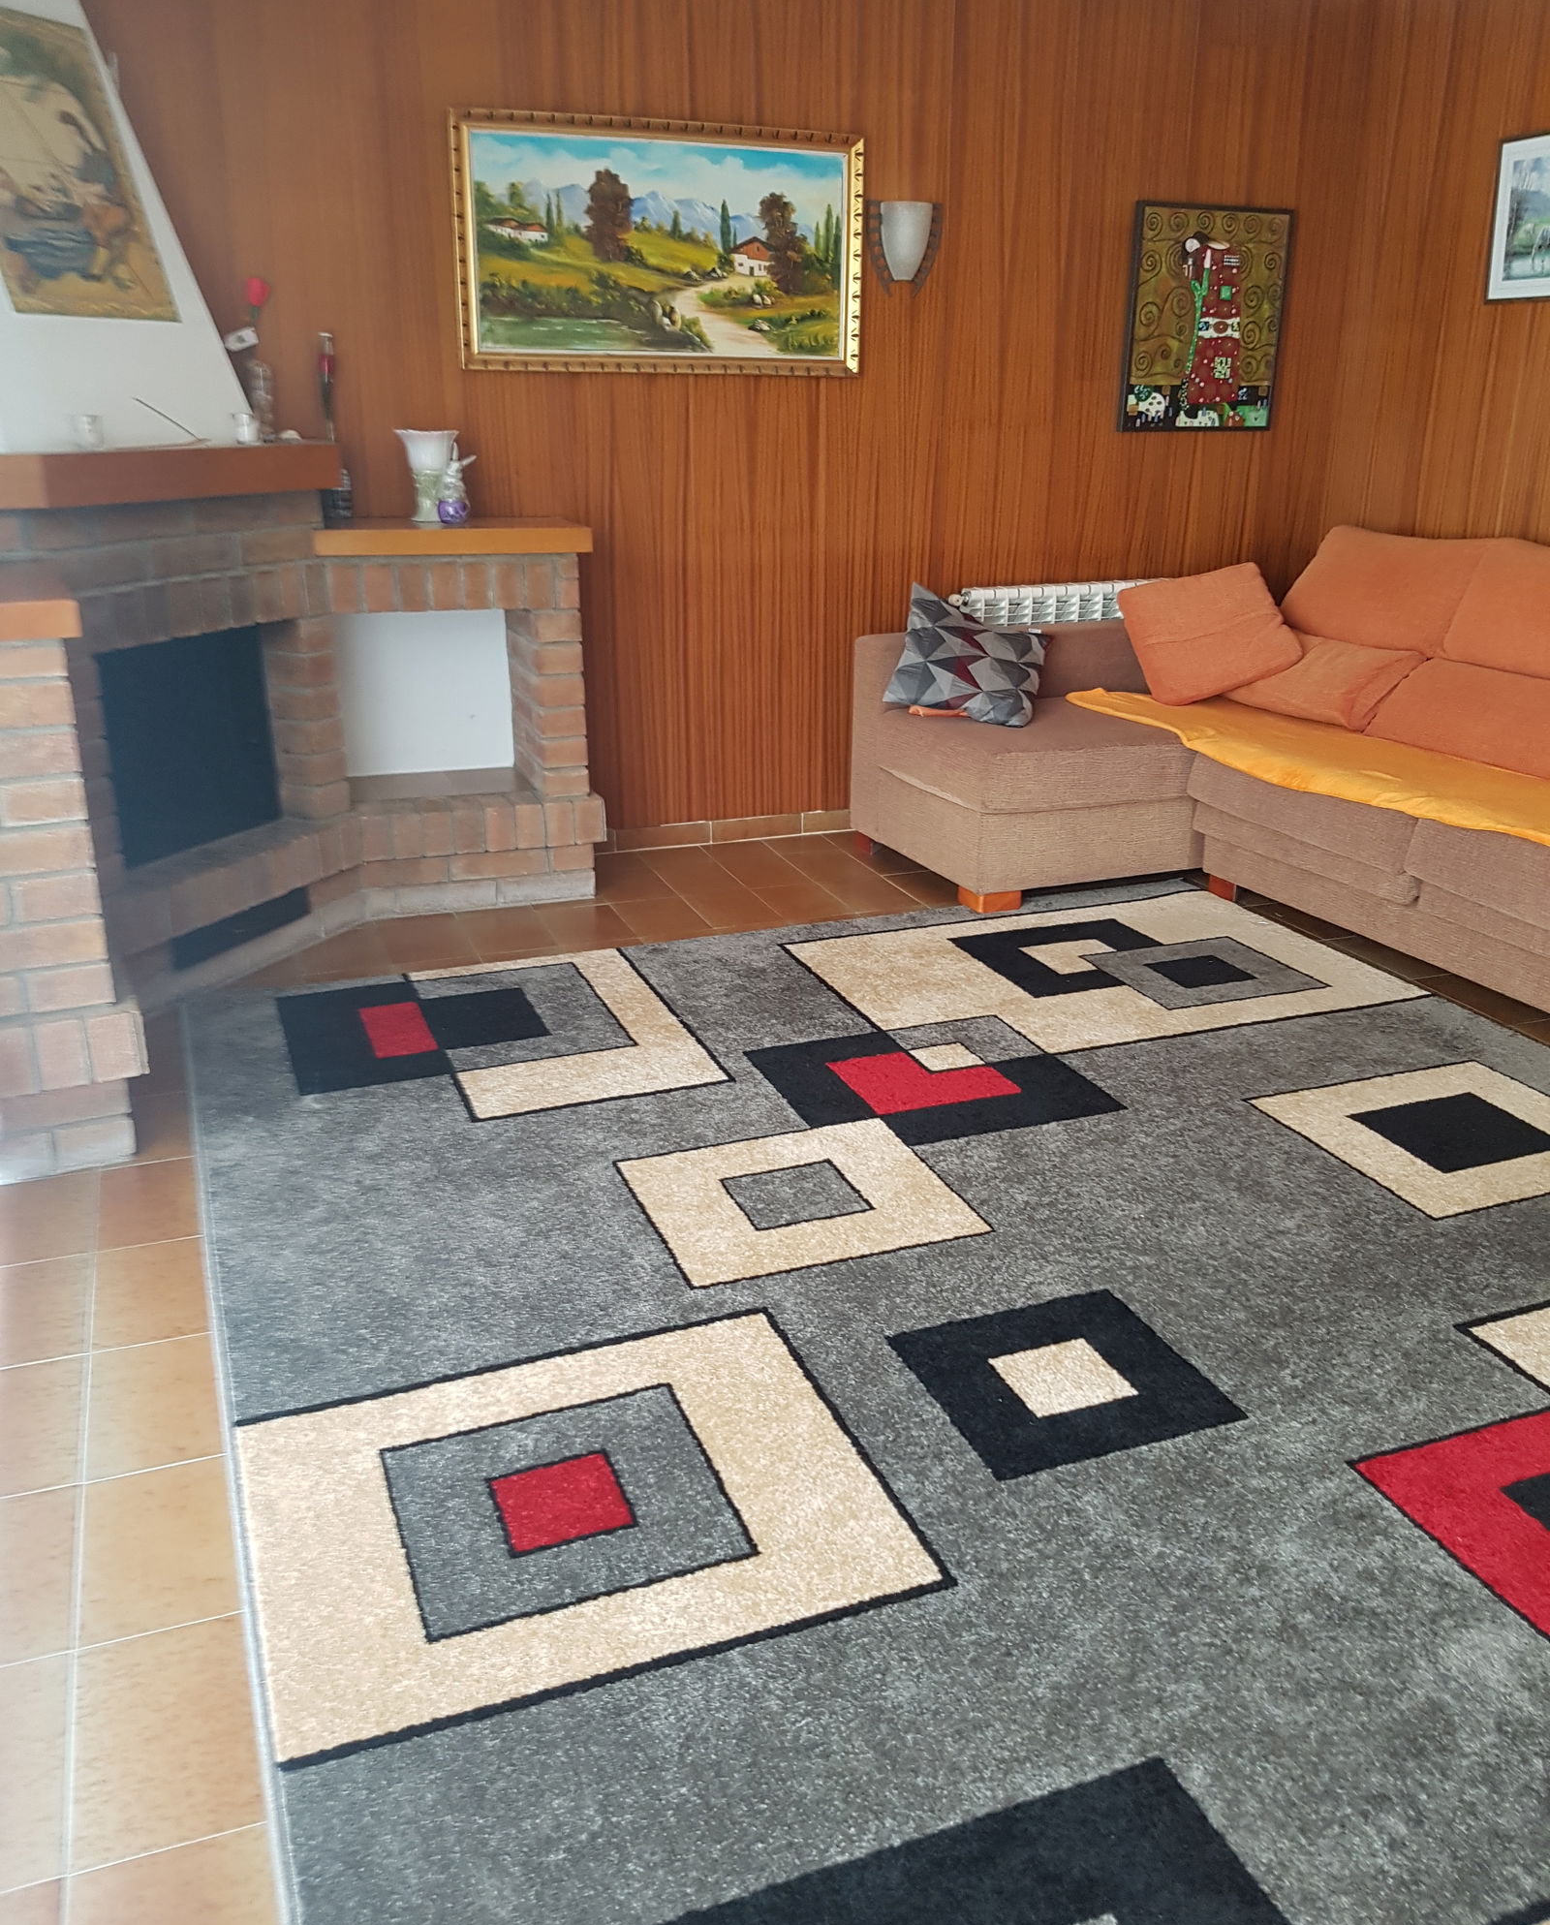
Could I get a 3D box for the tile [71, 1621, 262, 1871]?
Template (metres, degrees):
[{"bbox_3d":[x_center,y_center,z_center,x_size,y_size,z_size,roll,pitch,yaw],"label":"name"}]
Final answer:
[{"bbox_3d":[-0.621,0.803,1.623,0.200,0.010,0.294,-7,22,-20],"label":"tile"}]

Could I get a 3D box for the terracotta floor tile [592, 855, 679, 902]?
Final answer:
[{"bbox_3d":[-0.408,-0.214,4.378,0.200,0.010,0.294,-7,22,-20],"label":"terracotta floor tile"}]

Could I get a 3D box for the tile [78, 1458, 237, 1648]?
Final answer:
[{"bbox_3d":[-0.726,0.704,1.883,0.200,0.010,0.294,-7,22,-20],"label":"tile"}]

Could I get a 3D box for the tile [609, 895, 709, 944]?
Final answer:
[{"bbox_3d":[-0.303,-0.116,4.118,0.200,0.010,0.294,-7,22,-20],"label":"tile"}]

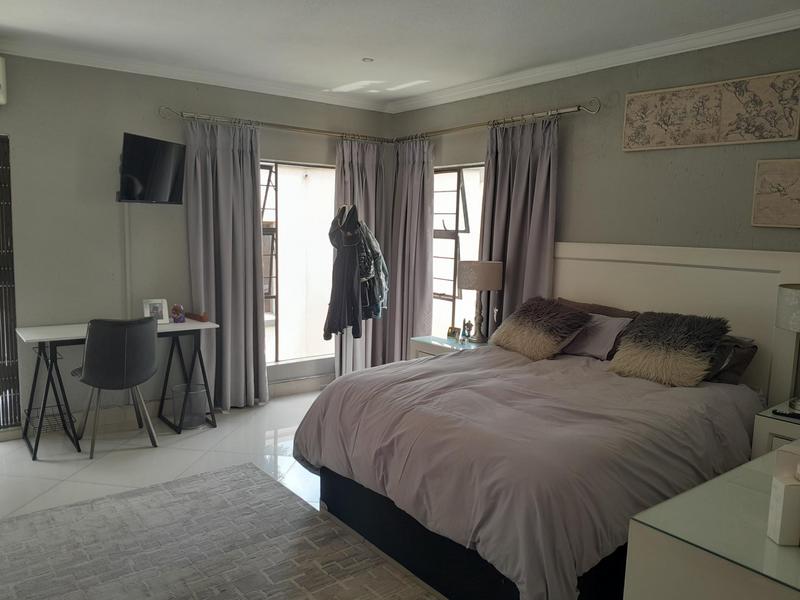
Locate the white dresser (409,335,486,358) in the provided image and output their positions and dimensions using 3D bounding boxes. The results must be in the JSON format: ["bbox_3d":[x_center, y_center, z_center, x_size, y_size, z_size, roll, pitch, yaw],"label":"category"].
[{"bbox_3d":[0.443,0.639,4.312,0.467,0.678,0.597,-4,9,-38],"label":"white dresser"}]

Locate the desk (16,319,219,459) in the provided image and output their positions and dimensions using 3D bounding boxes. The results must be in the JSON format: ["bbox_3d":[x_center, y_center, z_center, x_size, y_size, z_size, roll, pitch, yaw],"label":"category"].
[{"bbox_3d":[-1.932,0.559,4.208,1.194,0.753,0.520,-4,9,-36],"label":"desk"}]

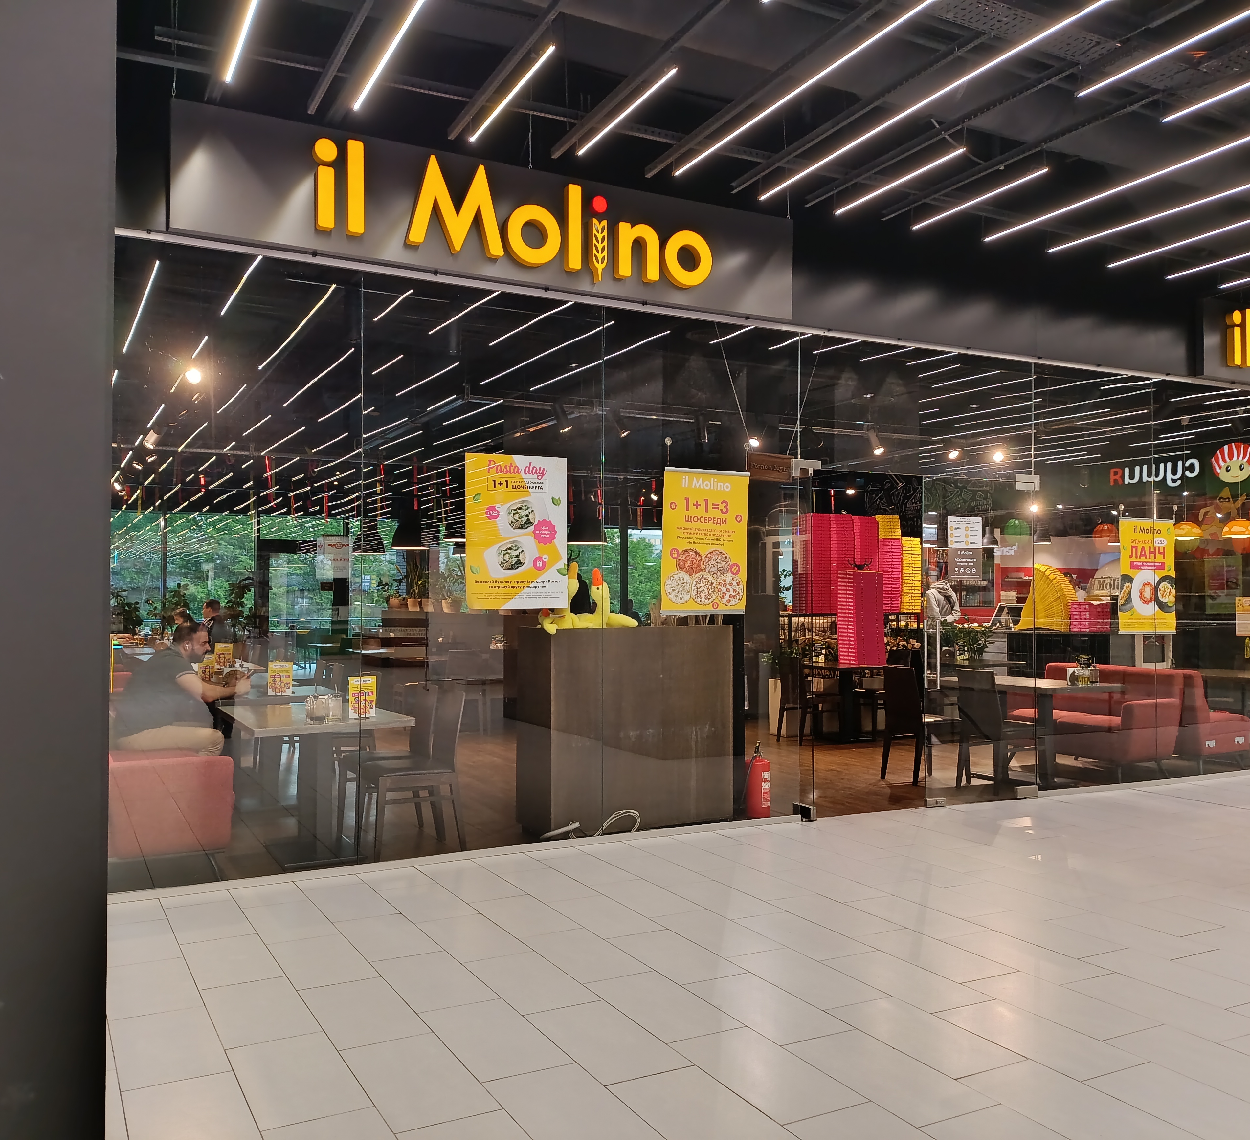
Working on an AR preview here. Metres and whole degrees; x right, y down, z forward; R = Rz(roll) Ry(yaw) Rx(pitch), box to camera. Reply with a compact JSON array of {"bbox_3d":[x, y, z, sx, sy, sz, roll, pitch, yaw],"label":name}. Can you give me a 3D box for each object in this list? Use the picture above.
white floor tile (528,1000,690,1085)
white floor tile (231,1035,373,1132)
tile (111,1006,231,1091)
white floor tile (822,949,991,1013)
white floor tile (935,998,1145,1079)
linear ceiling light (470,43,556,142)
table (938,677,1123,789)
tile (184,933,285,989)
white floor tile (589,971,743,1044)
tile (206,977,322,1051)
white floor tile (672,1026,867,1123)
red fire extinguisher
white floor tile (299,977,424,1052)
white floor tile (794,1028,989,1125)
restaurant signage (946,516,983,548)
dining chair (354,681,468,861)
[{"bbox_3d":[-0.063,1.471,3.429,0.300,0.010,0.600,1,-2,-28],"label":"white floor tile"},{"bbox_3d":[-0.950,1.467,3.168,0.300,0.010,0.600,1,-2,-28],"label":"white floor tile"},{"bbox_3d":[-1.418,1.475,3.438,0.300,0.010,0.595,1,-2,-28],"label":"tile"},{"bbox_3d":[1.010,1.491,3.979,0.300,0.010,0.600,1,-2,-28],"label":"white floor tile"},{"bbox_3d":[1.288,1.471,3.444,0.300,0.010,0.600,1,-2,-28],"label":"white floor tile"},{"bbox_3d":[-0.465,-1.907,4.414,0.030,0.035,0.890,1,-2,-28],"label":"linear ceiling light"},{"bbox_3d":[3.185,1.262,8.816,0.810,0.735,1.240,1,-2,-28],"label":"table"},{"bbox_3d":[-1.504,1.491,4.179,0.300,0.010,0.600,1,-2,-28],"label":"tile"},{"bbox_3d":[0.118,1.479,3.722,0.300,0.010,0.600,1,-2,-28],"label":"white floor tile"},{"bbox_3d":[-1.229,1.481,3.681,0.300,0.010,0.600,1,-2,-28],"label":"tile"},{"bbox_3d":[0.402,1.465,3.223,0.300,0.010,0.595,1,-2,-28],"label":"white floor tile"},{"bbox_3d":[0.843,1.326,6.912,0.160,0.490,0.160,0,-2,0],"label":"red fire extinguisher"},{"bbox_3d":[-0.881,1.477,3.663,0.300,0.010,0.600,1,-2,-28],"label":"white floor tile"},{"bbox_3d":[0.751,1.464,3.208,0.300,0.010,0.595,1,-2,-28],"label":"white floor tile"},{"bbox_3d":[2.388,-0.260,7.688,0.310,0.215,0.010,1,-2,-26],"label":"restaurant signage"},{"bbox_3d":[-1.179,1.091,6.084,0.530,0.900,0.430,1,-2,-28],"label":"dining chair"}]

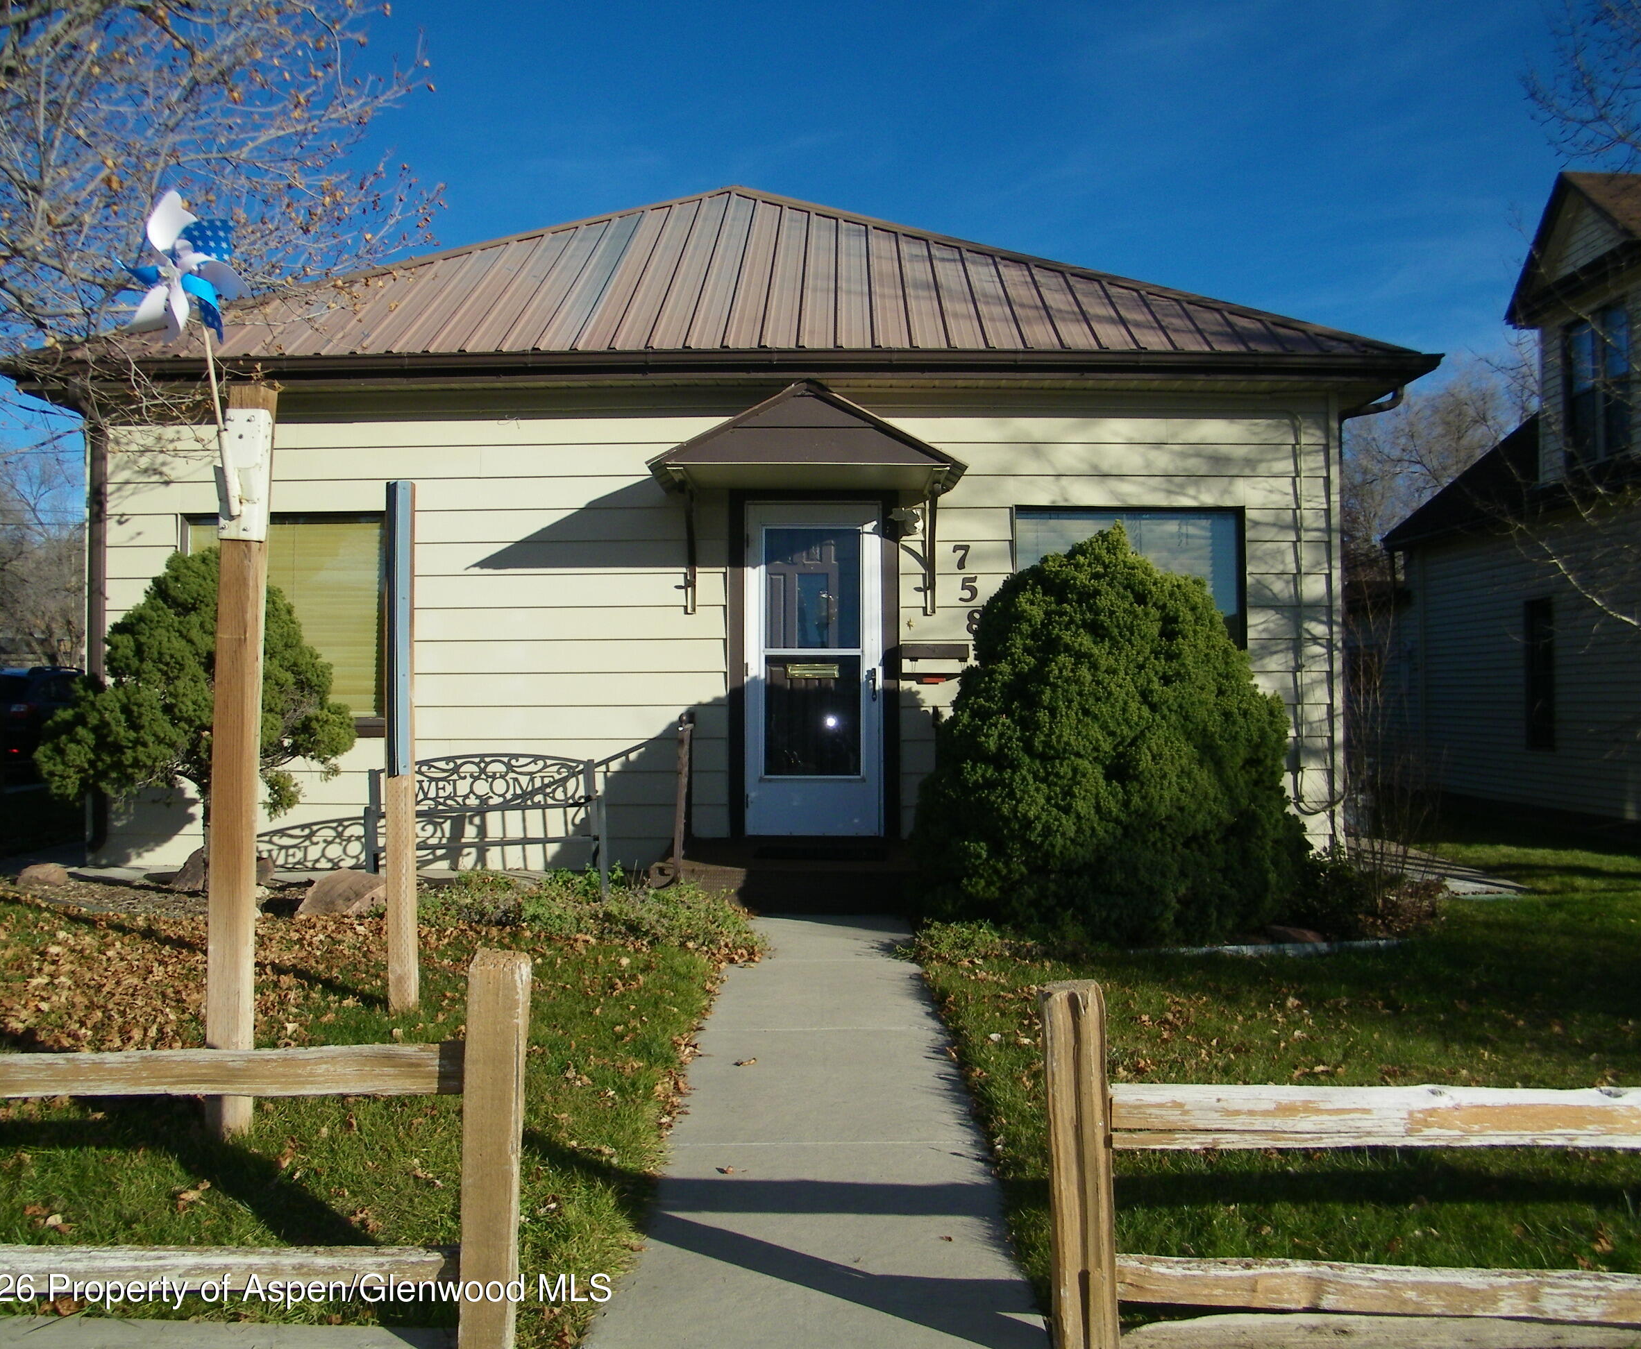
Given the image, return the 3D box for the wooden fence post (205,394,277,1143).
[{"bbox_3d":[-1.609,0.226,4.045,0.095,2.060,0.095,1,-2,0],"label":"wooden fence post"}]

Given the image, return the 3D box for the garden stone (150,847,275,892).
[{"bbox_3d":[-3.396,1.089,8.120,0.600,0.230,0.420,0,-2,0],"label":"garden stone"}]

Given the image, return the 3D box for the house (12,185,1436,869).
[{"bbox_3d":[-0.606,-1.468,13.454,8.500,5.600,9.800,0,-2,0],"label":"house"}]

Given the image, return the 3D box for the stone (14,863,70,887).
[{"bbox_3d":[-4.405,1.141,8.218,0.280,0.140,0.230,0,-2,0],"label":"stone"}]

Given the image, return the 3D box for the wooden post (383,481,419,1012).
[{"bbox_3d":[-1.649,0.280,5.724,0.095,2.080,0.095,-1,-2,0],"label":"wooden post"}]

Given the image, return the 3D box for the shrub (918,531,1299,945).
[{"bbox_3d":[1.591,0.228,7.947,2.120,2.100,1.950,0,-2,0],"label":"shrub"}]

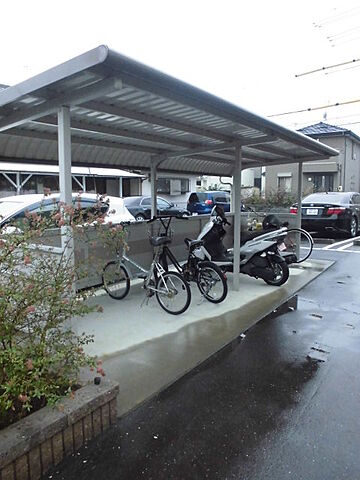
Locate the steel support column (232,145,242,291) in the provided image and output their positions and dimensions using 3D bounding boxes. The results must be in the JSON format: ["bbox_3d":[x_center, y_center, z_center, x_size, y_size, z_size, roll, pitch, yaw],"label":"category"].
[{"bbox_3d":[0.798,-0.273,5.025,0.065,2.010,0.065,4,8,34],"label":"steel support column"}]

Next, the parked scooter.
[{"bbox_3d":[0.956,0.073,5.743,1.790,1.150,0.670,5,9,39],"label":"parked scooter"}]

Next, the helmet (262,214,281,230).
[{"bbox_3d":[1.363,-0.261,5.369,0.265,0.245,0.235,4,8,34],"label":"helmet"}]

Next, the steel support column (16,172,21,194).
[{"bbox_3d":[-6.941,-1.621,15.579,0.100,2.420,0.100,-6,9,-43],"label":"steel support column"}]

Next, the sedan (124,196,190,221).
[{"bbox_3d":[-1.445,-1.521,18.608,4.650,1.460,1.780,-6,9,-39],"label":"sedan"}]

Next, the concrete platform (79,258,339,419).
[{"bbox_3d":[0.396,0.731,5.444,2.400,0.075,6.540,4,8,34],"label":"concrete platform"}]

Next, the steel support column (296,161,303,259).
[{"bbox_3d":[2.442,-0.565,7.389,0.065,2.030,0.065,4,8,34],"label":"steel support column"}]

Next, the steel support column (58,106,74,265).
[{"bbox_3d":[-0.821,0.036,2.655,0.065,1.960,0.065,4,8,34],"label":"steel support column"}]

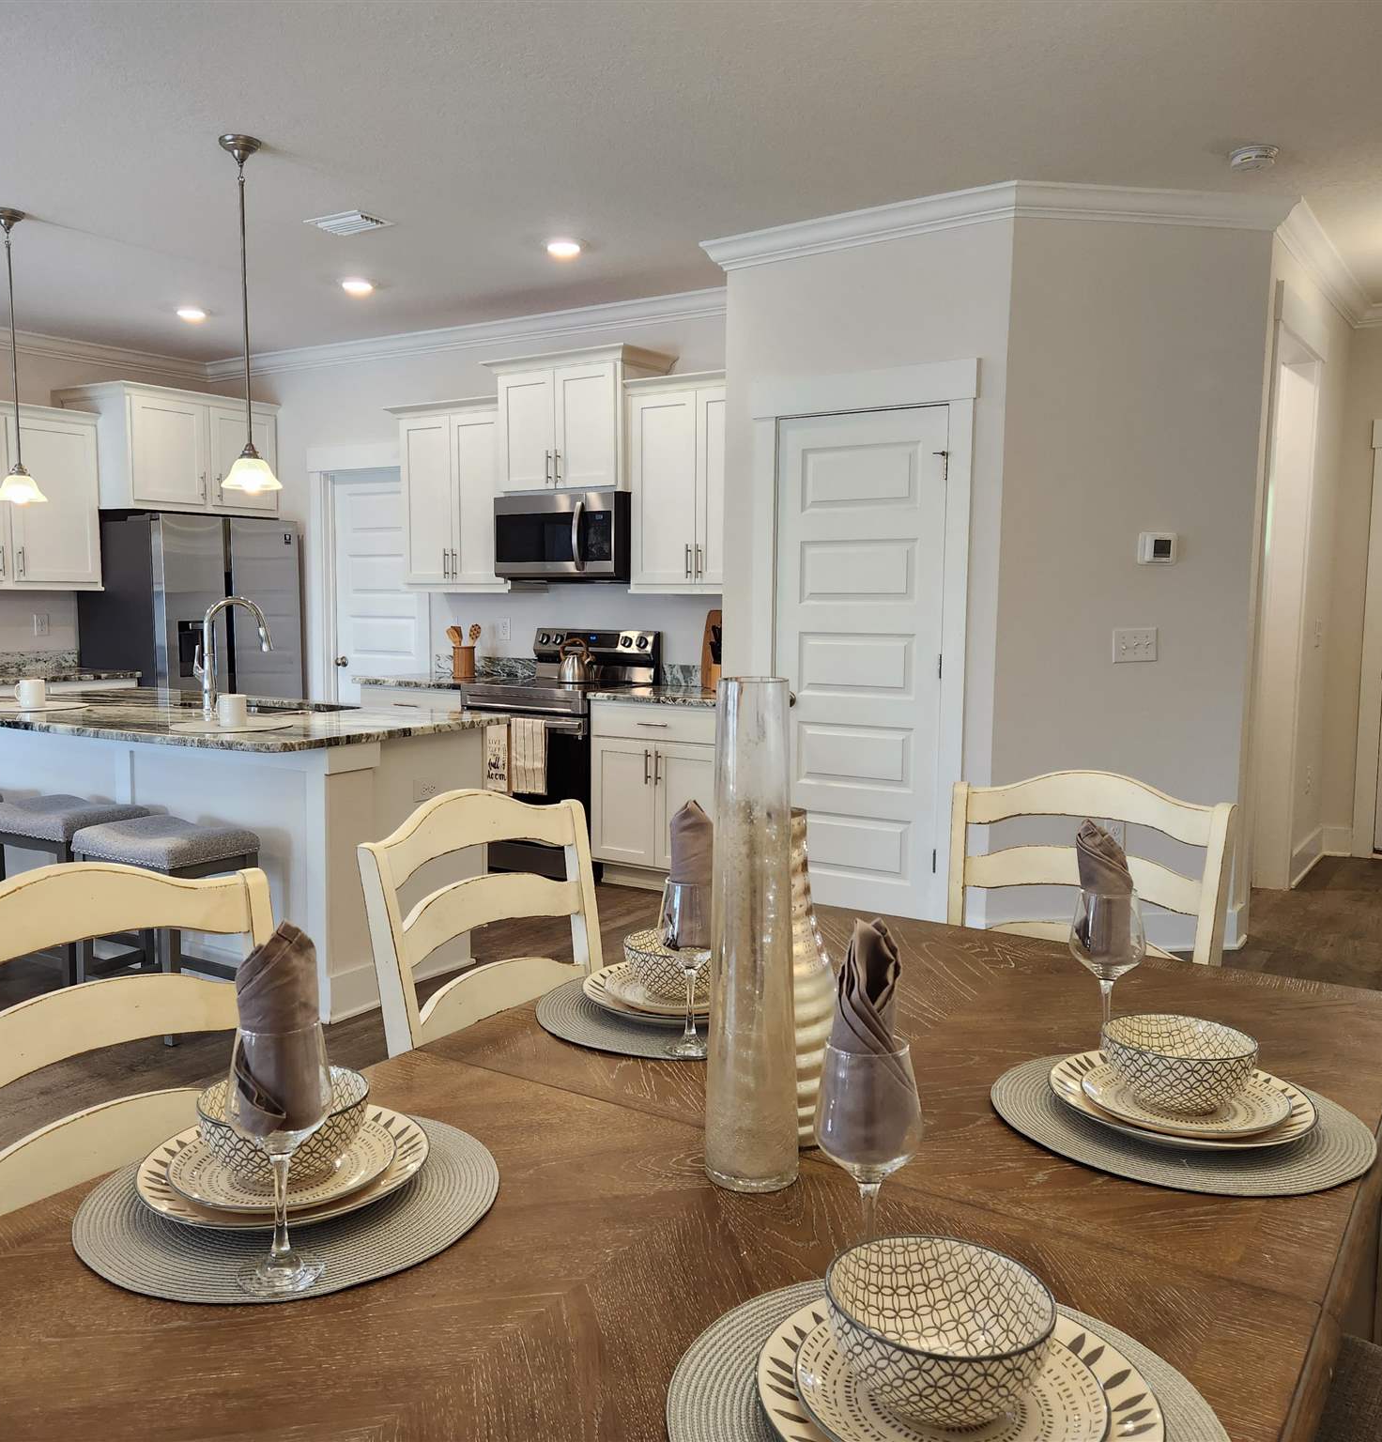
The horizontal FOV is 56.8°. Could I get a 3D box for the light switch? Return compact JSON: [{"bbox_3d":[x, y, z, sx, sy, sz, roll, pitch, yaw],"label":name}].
[{"bbox_3d":[1.629,-0.274,4.671,0.162,0.114,0.014,-1,6,-11],"label":"light switch"}]

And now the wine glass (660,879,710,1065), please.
[{"bbox_3d":[0.002,0.297,1.533,0.082,0.205,0.082,0,6,0],"label":"wine glass"}]

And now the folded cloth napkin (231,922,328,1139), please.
[{"bbox_3d":[-0.338,0.254,1.051,0.074,0.183,0.072,4,7,33],"label":"folded cloth napkin"}]

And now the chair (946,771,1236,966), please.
[{"bbox_3d":[0.557,0.625,2.135,0.510,1.020,0.590,4,7,34],"label":"chair"}]

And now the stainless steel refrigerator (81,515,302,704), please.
[{"bbox_3d":[-2.935,-0.309,7.568,0.790,1.760,0.910,4,7,34],"label":"stainless steel refrigerator"}]

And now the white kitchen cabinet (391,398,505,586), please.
[{"bbox_3d":[-1.189,-1.169,6.747,0.805,0.970,0.375,4,7,34],"label":"white kitchen cabinet"}]

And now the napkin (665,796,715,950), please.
[{"bbox_3d":[0.002,0.187,1.522,0.058,0.180,0.063,4,7,33],"label":"napkin"}]

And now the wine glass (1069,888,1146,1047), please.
[{"bbox_3d":[0.510,0.315,1.565,0.090,0.213,0.090,4,7,33],"label":"wine glass"}]

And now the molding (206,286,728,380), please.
[{"bbox_3d":[-1.344,-2.057,6.944,4.080,0.110,0.085,4,7,34],"label":"molding"}]

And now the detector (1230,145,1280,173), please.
[{"bbox_3d":[1.809,-1.806,4.111,0.146,0.050,0.146,4,7,34],"label":"detector"}]

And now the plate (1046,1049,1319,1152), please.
[{"bbox_3d":[0.521,0.407,1.363,0.268,0.025,0.268,0,6,0],"label":"plate"}]

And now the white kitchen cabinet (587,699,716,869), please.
[{"bbox_3d":[0.012,0.286,5.883,0.690,0.820,0.615,4,7,34],"label":"white kitchen cabinet"}]

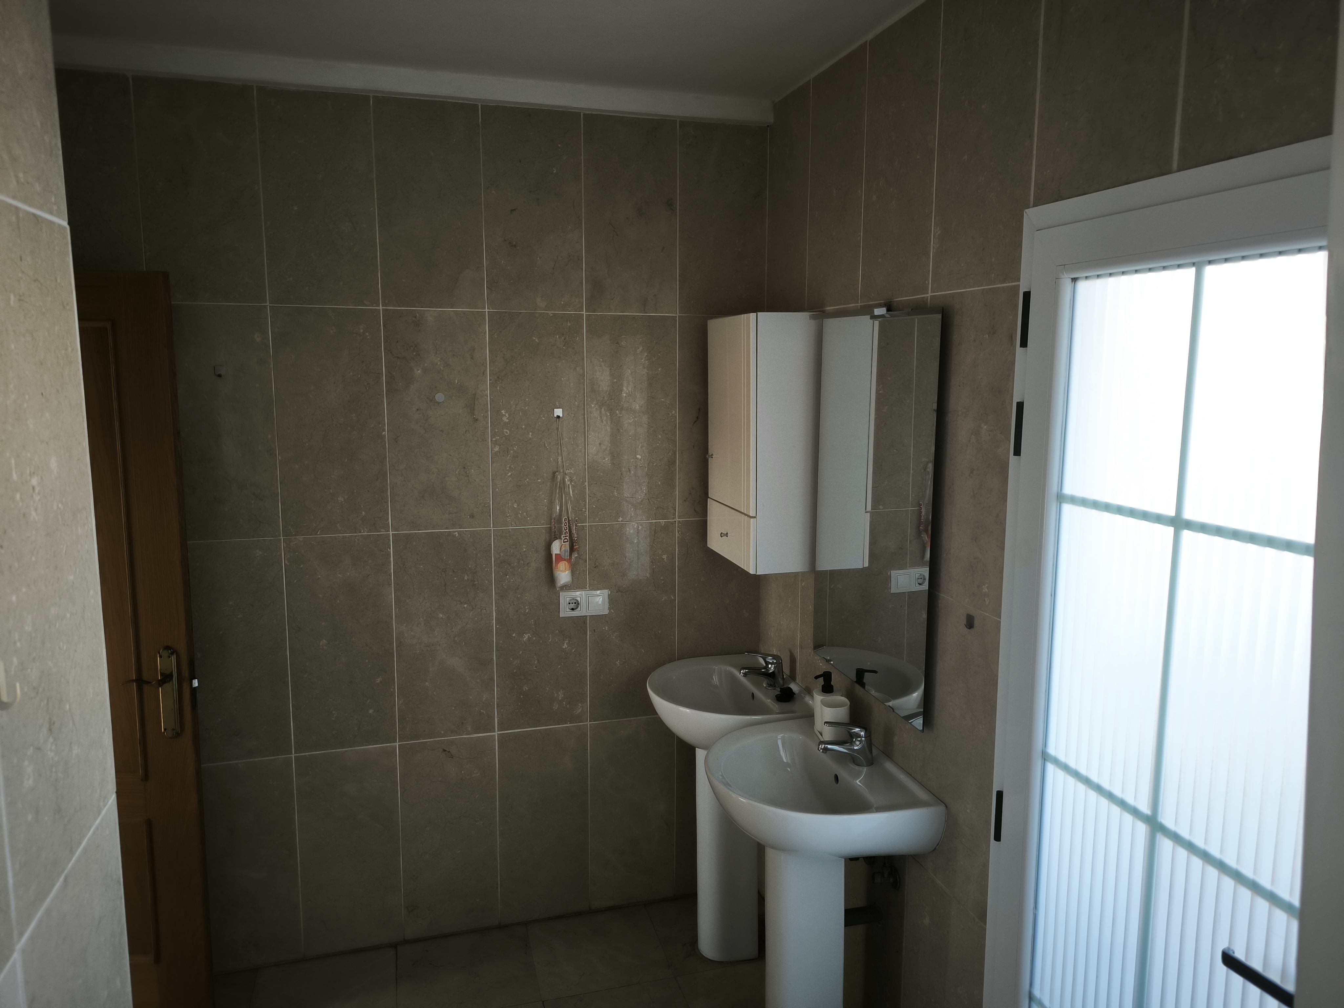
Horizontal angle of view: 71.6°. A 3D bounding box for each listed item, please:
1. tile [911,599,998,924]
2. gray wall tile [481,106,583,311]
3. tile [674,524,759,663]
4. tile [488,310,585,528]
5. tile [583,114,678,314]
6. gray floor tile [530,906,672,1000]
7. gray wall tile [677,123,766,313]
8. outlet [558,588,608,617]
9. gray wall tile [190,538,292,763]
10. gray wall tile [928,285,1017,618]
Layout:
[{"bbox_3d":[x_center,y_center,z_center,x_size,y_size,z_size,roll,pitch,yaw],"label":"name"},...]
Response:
[{"bbox_3d":[0.604,0.523,2.000,0.010,0.639,0.325,-2,9,-16],"label":"tile"},{"bbox_3d":[-0.411,-0.871,2.779,0.297,0.582,0.015,-2,9,-16],"label":"gray wall tile"},{"bbox_3d":[0.154,0.376,3.129,0.293,0.659,0.015,-2,9,-16],"label":"tile"},{"bbox_3d":[-0.414,-0.255,2.871,0.297,0.658,0.015,-2,9,-16],"label":"tile"},{"bbox_3d":[-0.124,-0.882,2.863,0.297,0.582,0.015,-2,9,-16],"label":"tile"},{"bbox_3d":[-0.231,1.413,2.934,0.400,0.015,0.395,-2,9,-16],"label":"gray floor tile"},{"bbox_3d":[0.159,-0.893,2.945,0.287,0.582,0.015,-2,9,-16],"label":"gray wall tile"},{"bbox_3d":[-0.278,0.320,2.977,0.156,0.081,0.015,-2,9,-16],"label":"outlet"},{"bbox_3d":[-1.246,0.419,2.644,0.288,0.639,0.010,-2,9,-16],"label":"gray wall tile"},{"bbox_3d":[0.607,-0.112,1.906,0.010,0.639,0.325,-2,9,-16],"label":"gray wall tile"}]

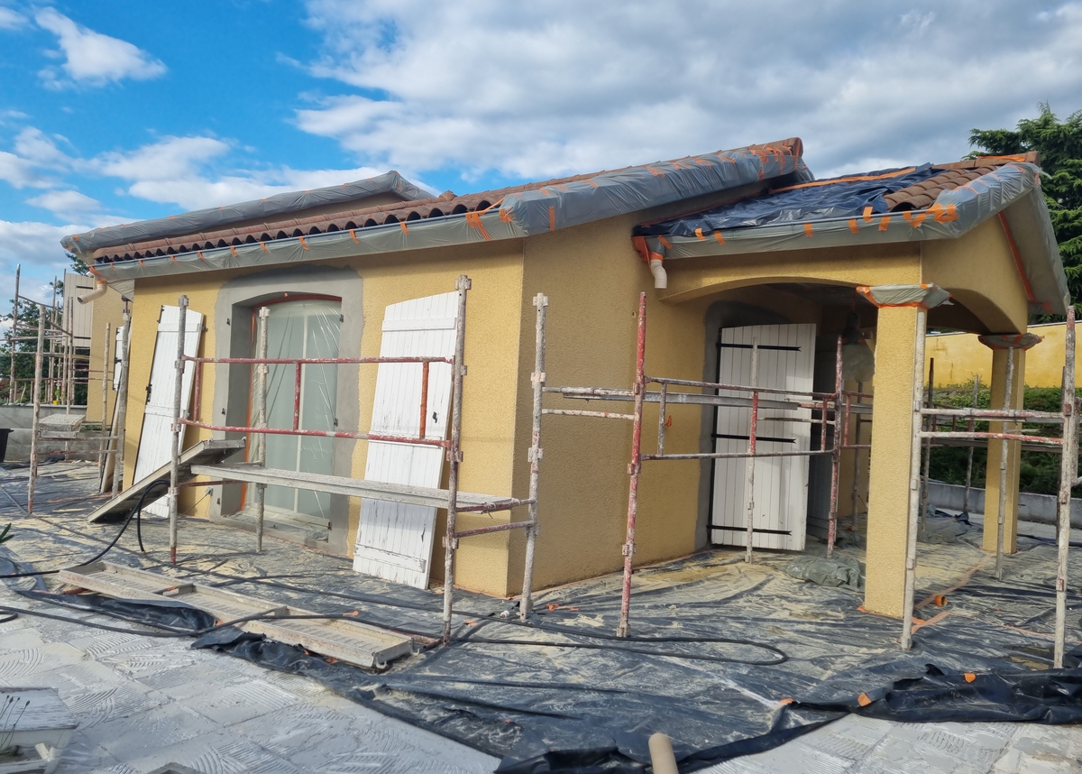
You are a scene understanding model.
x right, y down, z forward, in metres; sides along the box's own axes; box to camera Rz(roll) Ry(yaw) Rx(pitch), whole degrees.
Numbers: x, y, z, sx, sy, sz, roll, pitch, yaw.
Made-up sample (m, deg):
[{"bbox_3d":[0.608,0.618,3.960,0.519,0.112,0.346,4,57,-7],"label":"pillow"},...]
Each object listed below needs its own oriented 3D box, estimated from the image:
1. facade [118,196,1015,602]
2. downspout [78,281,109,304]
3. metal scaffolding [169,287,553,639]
[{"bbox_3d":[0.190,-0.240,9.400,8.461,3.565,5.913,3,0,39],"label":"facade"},{"bbox_3d":[-5.235,-1.103,9.502,0.110,0.260,0.300,3,0,39],"label":"downspout"},{"bbox_3d":[-1.434,0.393,5.851,2.911,2.134,0.820,3,0,36],"label":"metal scaffolding"}]

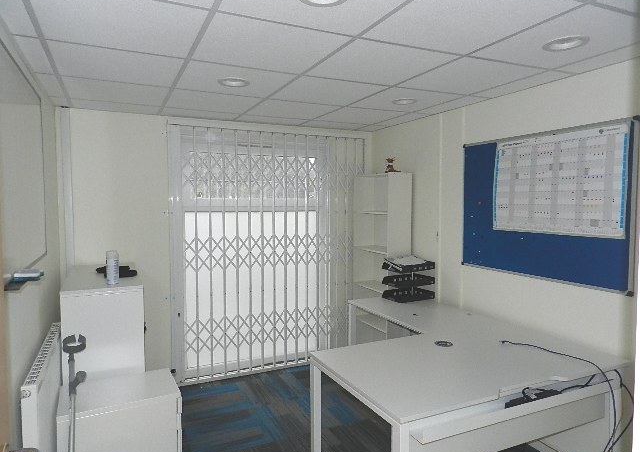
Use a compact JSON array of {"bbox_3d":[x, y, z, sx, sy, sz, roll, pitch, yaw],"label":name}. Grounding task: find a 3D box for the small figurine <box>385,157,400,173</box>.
[{"bbox_3d":[0.633,-0.526,3.694,0.130,0.143,0.090,-2,4,-25],"label":"small figurine"}]

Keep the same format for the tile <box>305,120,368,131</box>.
[{"bbox_3d":[0.130,-0.938,3.929,0.588,0.020,0.289,-2,4,-25],"label":"tile"}]

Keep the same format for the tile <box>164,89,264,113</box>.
[{"bbox_3d":[-0.759,-0.877,3.007,0.588,0.020,0.588,-2,4,-25],"label":"tile"}]

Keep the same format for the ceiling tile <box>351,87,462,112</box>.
[{"bbox_3d":[0.583,-0.882,2.983,0.588,0.020,0.588,-2,4,-25],"label":"ceiling tile"}]

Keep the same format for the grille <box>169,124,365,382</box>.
[{"bbox_3d":[-0.378,0.229,3.870,1.850,2.160,0.070,-2,4,-25],"label":"grille"}]

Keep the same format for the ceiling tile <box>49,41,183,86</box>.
[{"bbox_3d":[-1.041,-0.827,2.209,0.588,0.020,0.588,-2,4,-25],"label":"ceiling tile"}]

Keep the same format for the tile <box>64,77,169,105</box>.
[{"bbox_3d":[-1.300,-0.858,2.749,0.588,0.020,0.588,-2,4,-25],"label":"tile"}]

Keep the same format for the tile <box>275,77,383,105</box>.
[{"bbox_3d":[0.041,-0.864,2.725,0.588,0.020,0.588,-2,4,-25],"label":"tile"}]

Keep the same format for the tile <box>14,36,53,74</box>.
[{"bbox_3d":[-1.364,-0.816,2.055,0.104,0.020,0.588,-2,4,-25],"label":"tile"}]

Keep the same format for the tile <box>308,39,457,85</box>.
[{"bbox_3d":[0.300,-0.832,2.184,0.588,0.020,0.588,-2,4,-25],"label":"tile"}]

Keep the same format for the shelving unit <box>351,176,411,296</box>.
[{"bbox_3d":[0.572,0.422,3.978,0.245,1.782,0.605,-2,4,-25],"label":"shelving unit"}]

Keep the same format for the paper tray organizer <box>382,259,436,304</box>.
[{"bbox_3d":[0.732,0.444,3.526,0.335,0.310,0.250,-2,4,-25],"label":"paper tray organizer"}]

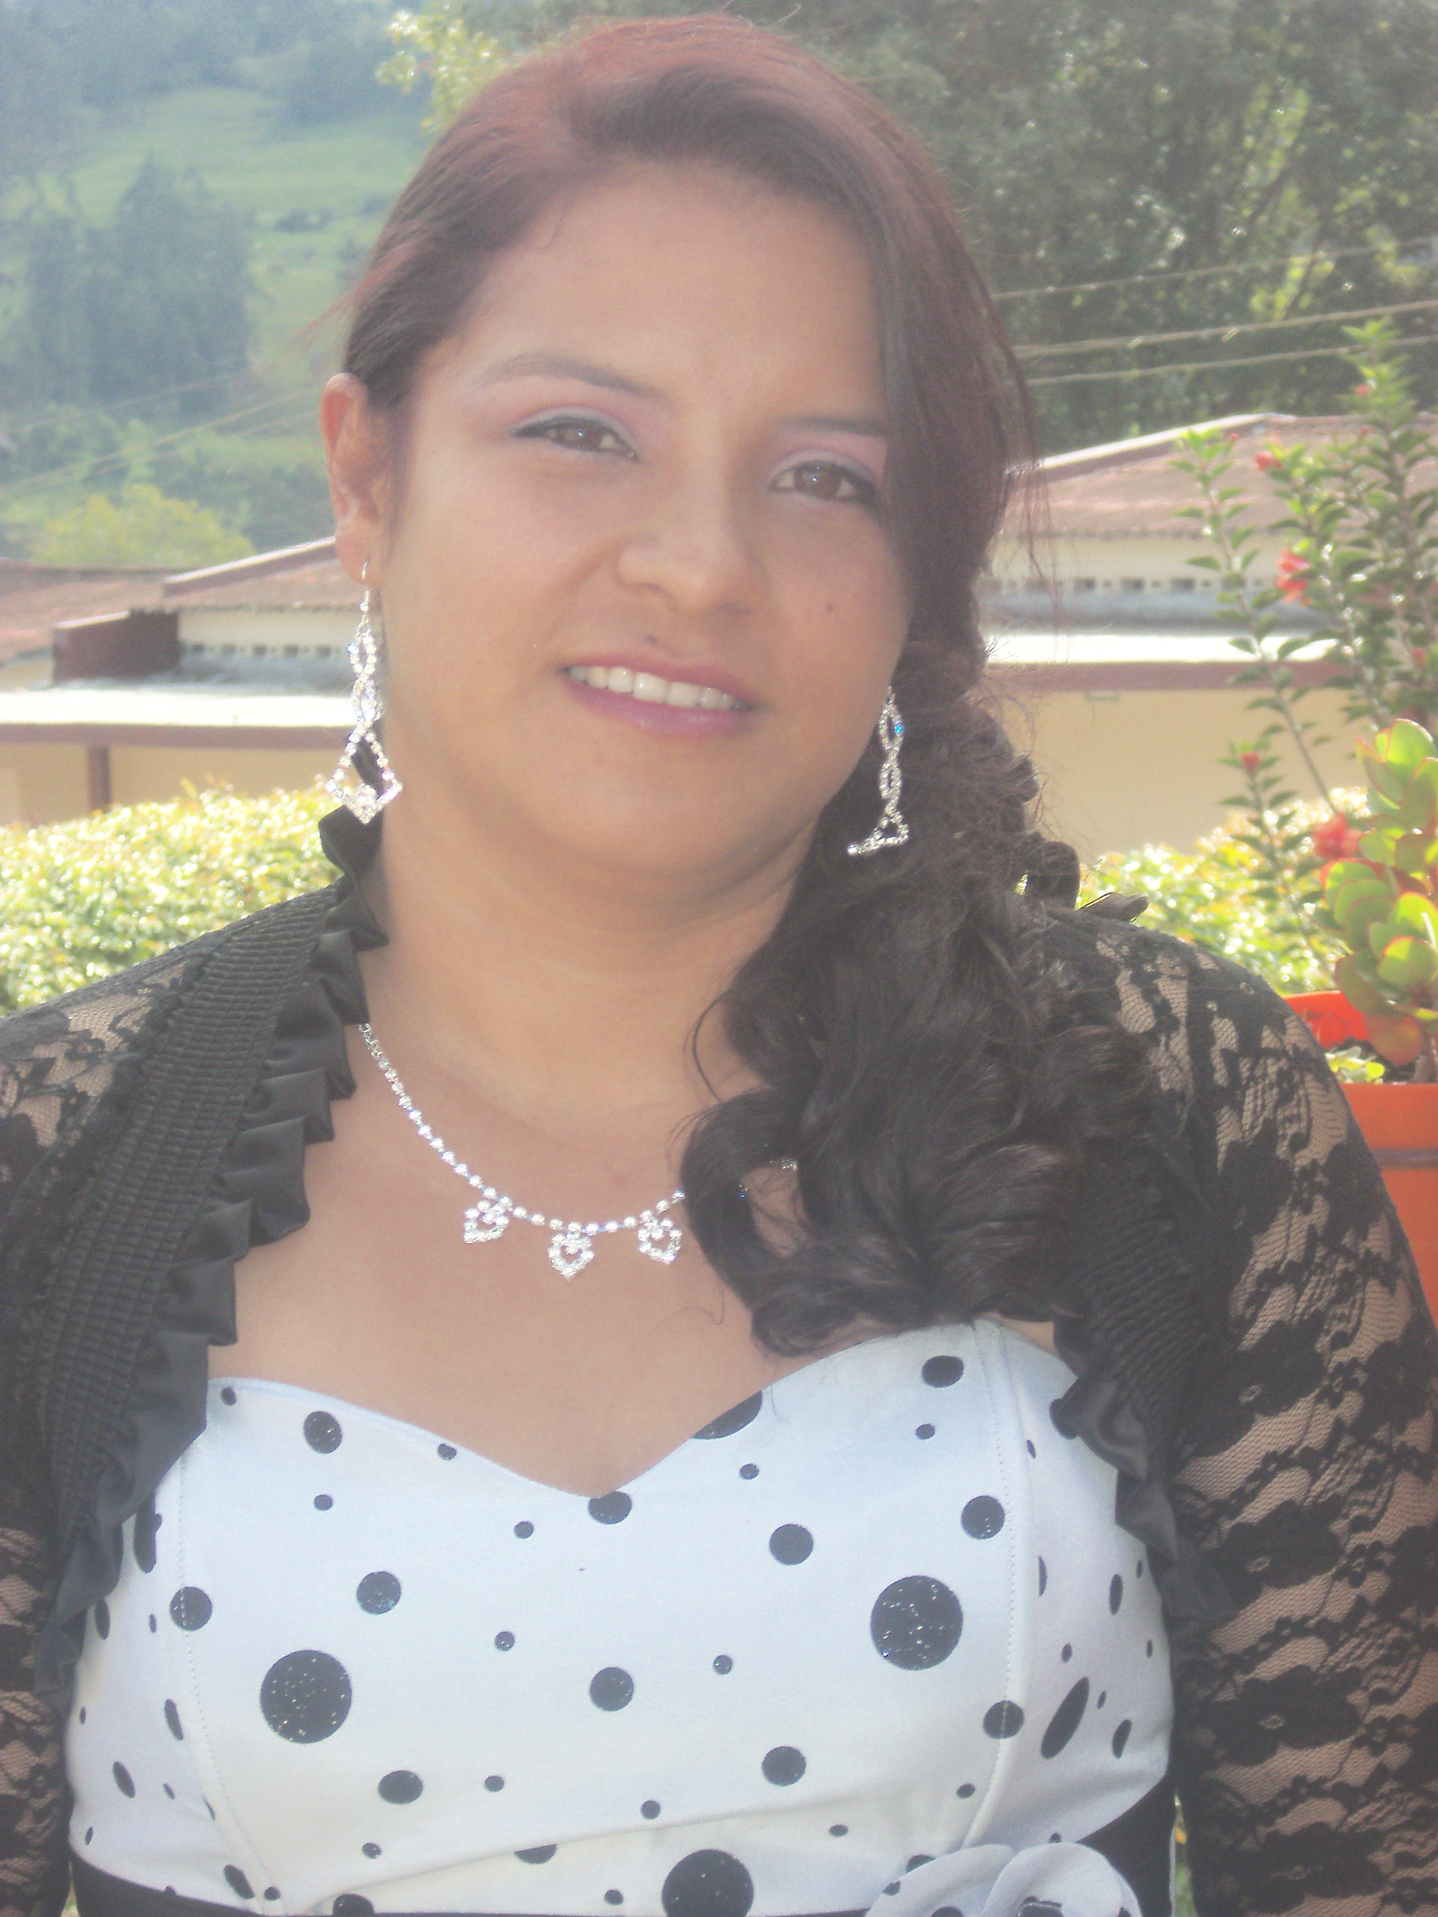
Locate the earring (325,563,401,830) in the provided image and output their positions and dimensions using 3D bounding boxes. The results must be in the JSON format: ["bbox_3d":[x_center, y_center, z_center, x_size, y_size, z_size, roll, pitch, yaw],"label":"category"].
[{"bbox_3d":[-0.094,-0.070,1.490,0.021,0.068,0.007,0,4,0],"label":"earring"}]

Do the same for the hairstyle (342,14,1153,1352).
[{"bbox_3d":[0.007,-0.076,1.505,0.215,0.345,0.220,0,4,-6],"label":"hairstyle"}]

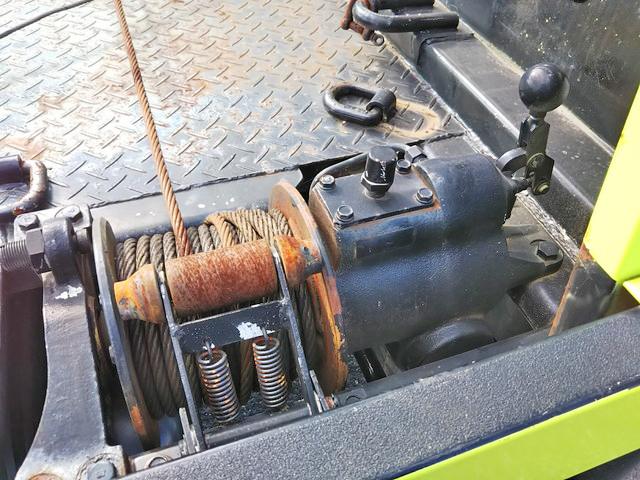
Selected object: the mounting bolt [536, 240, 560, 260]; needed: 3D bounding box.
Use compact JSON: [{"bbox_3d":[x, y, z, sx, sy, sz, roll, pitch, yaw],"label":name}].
[{"bbox_3d":[0.278,0.013,0.676,0.025,0.012,0.025,-13,48,-16],"label":"mounting bolt"}]

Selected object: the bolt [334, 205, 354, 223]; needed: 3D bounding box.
[{"bbox_3d":[0.025,-0.026,0.547,0.018,0.009,0.018,-13,48,-16],"label":"bolt"}]

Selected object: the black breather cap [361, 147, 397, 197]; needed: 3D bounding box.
[{"bbox_3d":[0.060,-0.066,0.553,0.032,0.057,0.032,2,46,-2],"label":"black breather cap"}]

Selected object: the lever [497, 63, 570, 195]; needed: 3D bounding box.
[{"bbox_3d":[0.246,-0.110,0.610,0.060,0.192,0.050,-28,50,1],"label":"lever"}]

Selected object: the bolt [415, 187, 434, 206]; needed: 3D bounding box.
[{"bbox_3d":[0.108,-0.045,0.570,0.018,0.009,0.018,-13,48,-16],"label":"bolt"}]

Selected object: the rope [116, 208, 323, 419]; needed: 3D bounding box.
[{"bbox_3d":[-0.120,0.083,0.660,0.205,0.210,0.210,-13,48,-16],"label":"rope"}]

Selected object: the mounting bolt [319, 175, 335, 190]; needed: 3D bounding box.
[{"bbox_3d":[0.008,-0.060,0.579,0.018,0.009,0.018,-13,48,-16],"label":"mounting bolt"}]

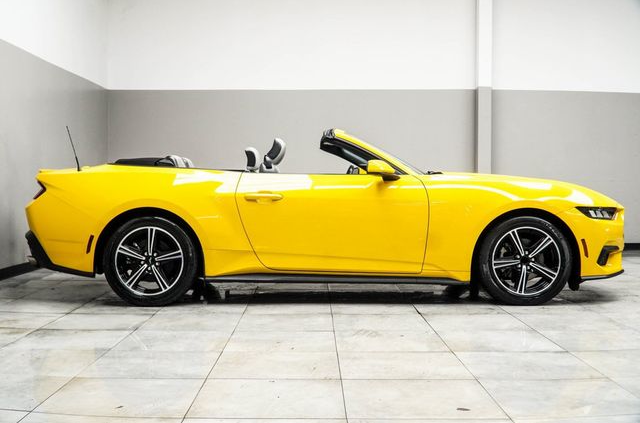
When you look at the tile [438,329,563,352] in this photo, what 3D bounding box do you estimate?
[{"bbox_3d":[0.996,0.736,3.718,0.600,0.010,0.530,0,2,0],"label":"tile"}]

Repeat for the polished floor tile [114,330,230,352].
[{"bbox_3d":[-0.817,0.738,3.741,0.608,0.010,0.525,0,2,0],"label":"polished floor tile"}]

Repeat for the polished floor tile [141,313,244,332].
[{"bbox_3d":[-0.825,0.722,4.253,0.608,0.010,0.525,0,2,0],"label":"polished floor tile"}]

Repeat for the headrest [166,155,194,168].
[{"bbox_3d":[-1.166,-0.404,5.420,0.180,0.140,0.280,0,2,-1],"label":"headrest"}]

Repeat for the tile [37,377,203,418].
[{"bbox_3d":[-0.802,0.765,2.706,0.600,0.010,0.530,0,2,0],"label":"tile"}]

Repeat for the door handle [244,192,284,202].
[{"bbox_3d":[-0.403,-0.100,4.760,0.280,0.060,0.050,0,2,0],"label":"door handle"}]

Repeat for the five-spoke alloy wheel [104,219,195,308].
[{"bbox_3d":[-1.233,0.361,4.860,0.675,0.675,0.235,0,2,0],"label":"five-spoke alloy wheel"}]

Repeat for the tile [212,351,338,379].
[{"bbox_3d":[-0.202,0.746,3.192,0.598,0.012,0.519,0,2,0],"label":"tile"}]

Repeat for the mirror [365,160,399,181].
[{"bbox_3d":[0.457,-0.293,4.730,0.235,0.145,0.240,0,2,0],"label":"mirror"}]

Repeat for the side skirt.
[{"bbox_3d":[0.124,0.491,4.830,1.930,0.085,0.100,0,2,-1],"label":"side skirt"}]

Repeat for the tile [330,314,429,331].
[{"bbox_3d":[0.391,0.716,4.215,0.600,0.010,0.530,0,2,0],"label":"tile"}]

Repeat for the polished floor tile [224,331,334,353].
[{"bbox_3d":[-0.204,0.730,3.700,0.598,0.012,0.519,0,2,0],"label":"polished floor tile"}]

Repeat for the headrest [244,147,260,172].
[{"bbox_3d":[-0.617,-0.479,6.030,0.127,0.220,0.260,-5,2,0],"label":"headrest"}]

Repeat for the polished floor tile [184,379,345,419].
[{"bbox_3d":[-0.200,0.763,2.683,0.598,0.012,0.519,0,2,0],"label":"polished floor tile"}]

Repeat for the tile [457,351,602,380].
[{"bbox_3d":[0.999,0.755,3.218,0.600,0.010,0.530,0,2,0],"label":"tile"}]

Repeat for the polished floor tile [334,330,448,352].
[{"bbox_3d":[0.395,0.743,3.747,0.608,0.010,0.525,0,2,0],"label":"polished floor tile"}]

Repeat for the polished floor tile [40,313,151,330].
[{"bbox_3d":[-1.413,0.708,4.203,0.600,0.010,0.530,0,2,0],"label":"polished floor tile"}]

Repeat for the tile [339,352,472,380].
[{"bbox_3d":[0.400,0.758,3.233,0.608,0.010,0.525,0,2,0],"label":"tile"}]

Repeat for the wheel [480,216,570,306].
[{"bbox_3d":[1.499,0.347,4.890,0.685,0.685,0.240,0,2,-1],"label":"wheel"}]

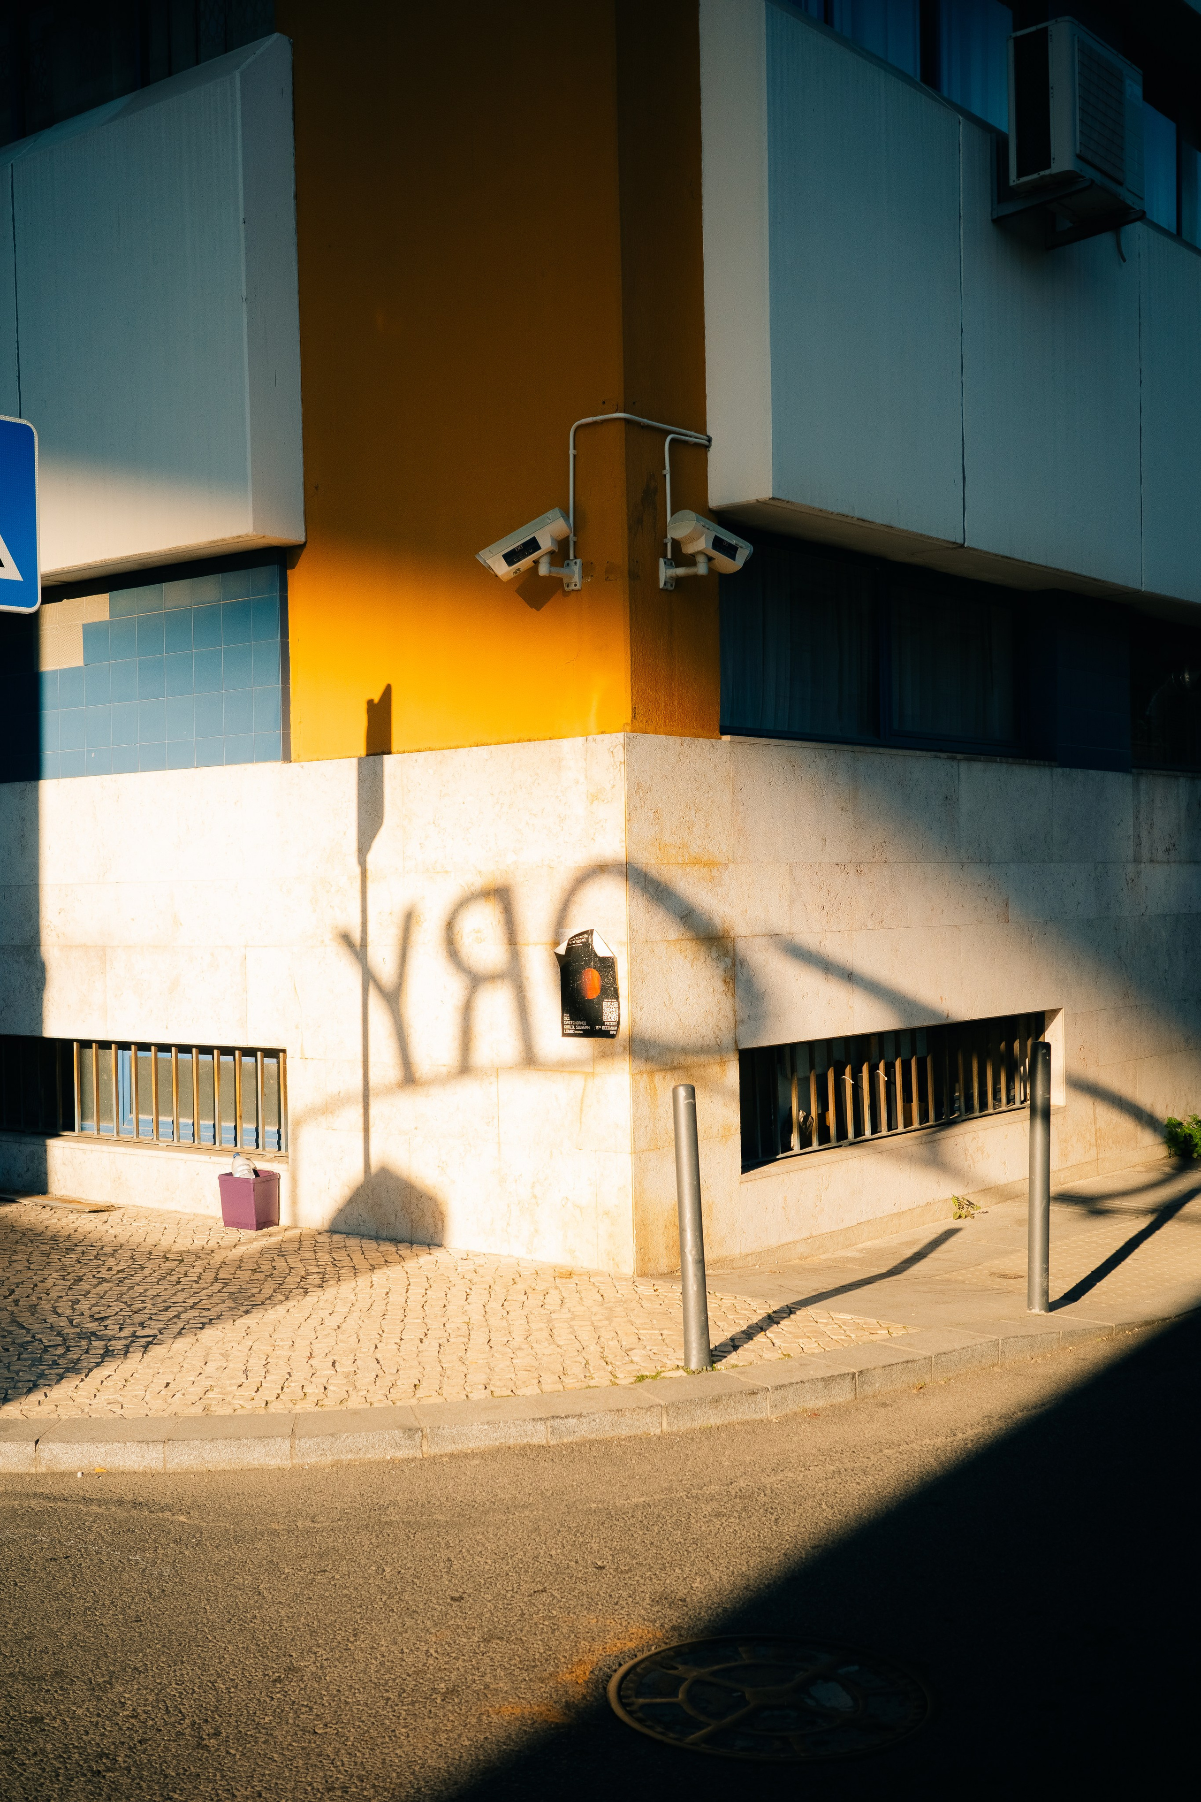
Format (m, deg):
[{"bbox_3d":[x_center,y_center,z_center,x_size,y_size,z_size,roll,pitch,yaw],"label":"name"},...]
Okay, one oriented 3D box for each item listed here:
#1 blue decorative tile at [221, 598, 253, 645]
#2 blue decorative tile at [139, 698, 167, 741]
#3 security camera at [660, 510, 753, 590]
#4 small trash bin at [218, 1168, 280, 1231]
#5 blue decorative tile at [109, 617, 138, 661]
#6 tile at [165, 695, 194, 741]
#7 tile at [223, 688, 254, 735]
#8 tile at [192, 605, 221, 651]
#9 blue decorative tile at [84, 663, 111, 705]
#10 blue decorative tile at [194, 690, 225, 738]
[{"bbox_3d":[-1.619,-1.238,8.928,0.194,0.198,0.010,-1,0,39],"label":"blue decorative tile"},{"bbox_3d":[-2.128,-0.858,9.496,0.200,0.200,0.010,-1,1,38],"label":"blue decorative tile"},{"bbox_3d":[0.383,-1.365,7.950,0.340,0.270,0.250,17,-13,-43],"label":"security camera"},{"bbox_3d":[-1.597,1.354,9.097,0.238,0.237,0.165,-1,0,37],"label":"small trash bin"},{"bbox_3d":[-2.244,-1.229,9.425,0.197,0.198,0.010,-1,0,39],"label":"blue decorative tile"},{"bbox_3d":[-1.923,-0.832,9.179,0.197,0.198,0.010,-1,0,39],"label":"tile"},{"bbox_3d":[-1.644,-0.862,9.112,0.200,0.200,0.010,-1,1,38],"label":"tile"},{"bbox_3d":[-1.775,-1.236,9.052,0.199,0.198,0.010,-1,0,39],"label":"tile"},{"bbox_3d":[-2.448,-1.059,9.746,0.200,0.200,0.010,-1,1,38],"label":"blue decorative tile"},{"bbox_3d":[-1.821,-0.864,9.329,0.198,0.200,0.010,-1,0,37],"label":"blue decorative tile"}]

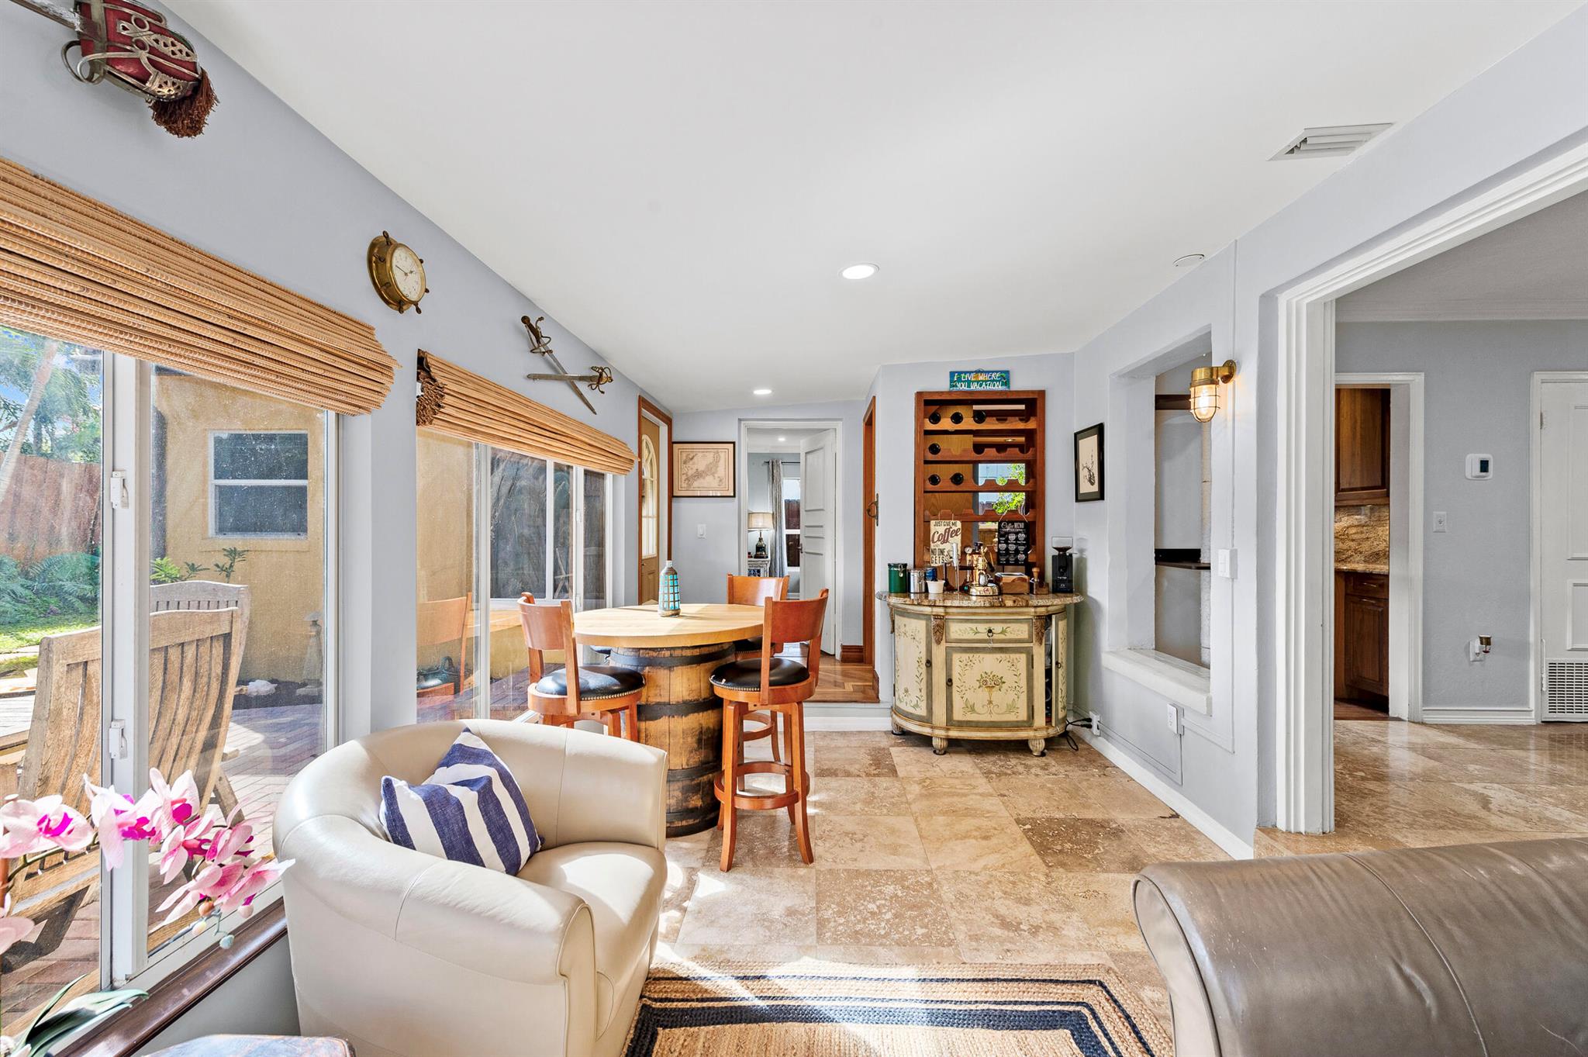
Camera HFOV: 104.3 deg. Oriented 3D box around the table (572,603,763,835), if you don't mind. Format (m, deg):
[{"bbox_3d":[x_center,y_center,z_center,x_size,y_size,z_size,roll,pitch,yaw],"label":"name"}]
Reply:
[{"bbox_3d":[-0.583,0.893,2.975,0.990,0.923,0.990,0,0,1],"label":"table"}]

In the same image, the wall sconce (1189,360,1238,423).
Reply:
[{"bbox_3d":[1.737,-0.572,2.572,0.175,0.260,0.110,0,0,1],"label":"wall sconce"}]

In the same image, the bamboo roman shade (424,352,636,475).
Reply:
[{"bbox_3d":[-1.115,-0.445,3.004,0.130,0.240,2.150,0,0,1],"label":"bamboo roman shade"}]

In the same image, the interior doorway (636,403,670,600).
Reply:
[{"bbox_3d":[-1.146,0.113,4.940,0.150,2.120,1.060,0,0,1],"label":"interior doorway"}]

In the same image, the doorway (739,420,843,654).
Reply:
[{"bbox_3d":[-0.025,0.109,5.320,0.890,2.070,0.140,0,0,2],"label":"doorway"}]

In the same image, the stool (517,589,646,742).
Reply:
[{"bbox_3d":[-0.858,0.805,2.505,0.480,1.080,0.440,0,0,-44],"label":"stool"}]

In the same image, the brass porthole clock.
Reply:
[{"bbox_3d":[-1.110,-0.715,1.740,0.065,0.205,0.205,0,0,2],"label":"brass porthole clock"}]

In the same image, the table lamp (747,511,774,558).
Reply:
[{"bbox_3d":[-0.506,0.113,9.500,0.390,0.710,0.390,0,0,0],"label":"table lamp"}]

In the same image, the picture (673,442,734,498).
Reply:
[{"bbox_3d":[-0.791,-0.517,5.430,0.565,0.495,0.030,0,0,1],"label":"picture"}]

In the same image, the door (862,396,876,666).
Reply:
[{"bbox_3d":[0.625,0.107,4.780,0.110,2.070,0.930,0,0,2],"label":"door"}]

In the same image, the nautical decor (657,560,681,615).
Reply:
[{"bbox_3d":[-0.612,0.295,3.050,0.115,0.272,0.115,0,0,0],"label":"nautical decor"}]

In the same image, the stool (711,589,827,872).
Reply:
[{"bbox_3d":[-0.130,0.815,2.645,0.500,1.080,0.490,0,0,37],"label":"stool"}]

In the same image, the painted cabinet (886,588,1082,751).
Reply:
[{"bbox_3d":[1.172,0.893,3.860,1.310,0.925,0.520,0,0,1],"label":"painted cabinet"}]

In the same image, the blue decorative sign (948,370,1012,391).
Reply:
[{"bbox_3d":[1.235,-0.987,4.110,0.412,0.150,0.025,0,0,1],"label":"blue decorative sign"}]

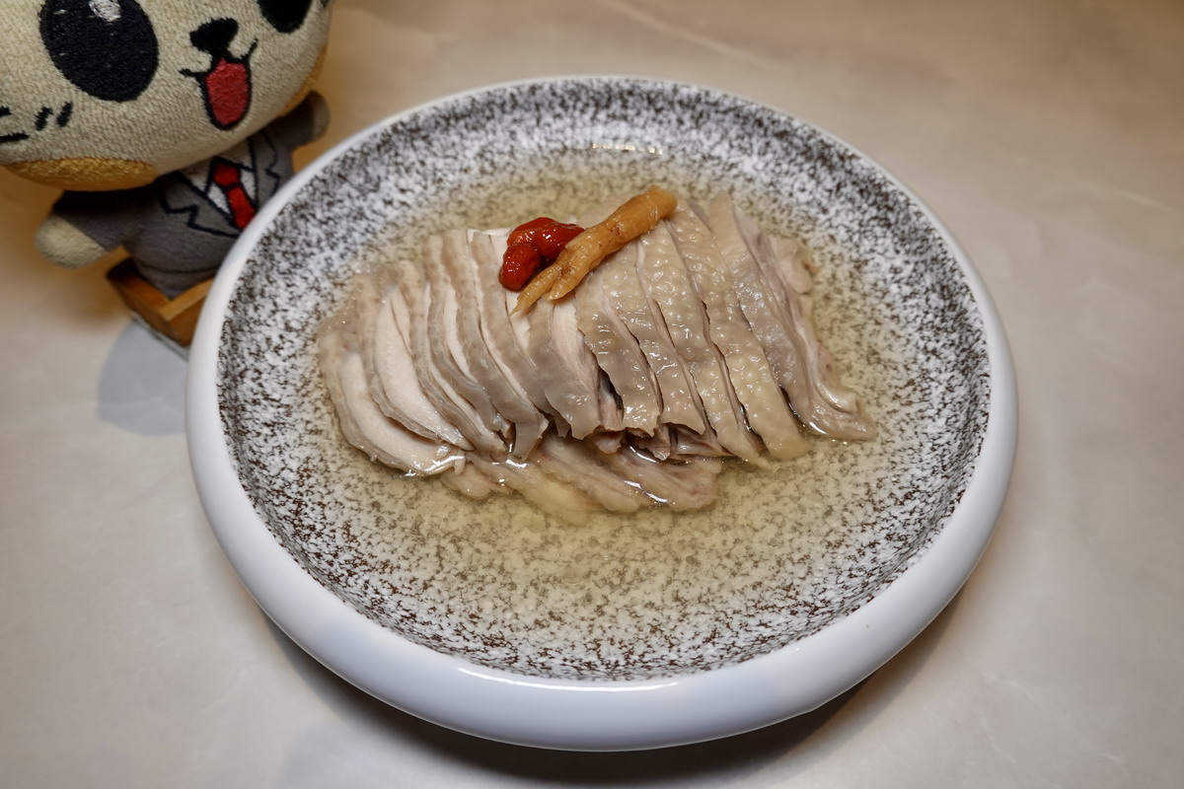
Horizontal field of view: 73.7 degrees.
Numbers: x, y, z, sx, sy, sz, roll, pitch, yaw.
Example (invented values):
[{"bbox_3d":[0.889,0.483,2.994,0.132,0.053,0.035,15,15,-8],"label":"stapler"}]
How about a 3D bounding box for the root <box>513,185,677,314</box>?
[{"bbox_3d":[0.001,-0.047,0.256,0.014,0.011,0.073,38,64,23],"label":"root"}]

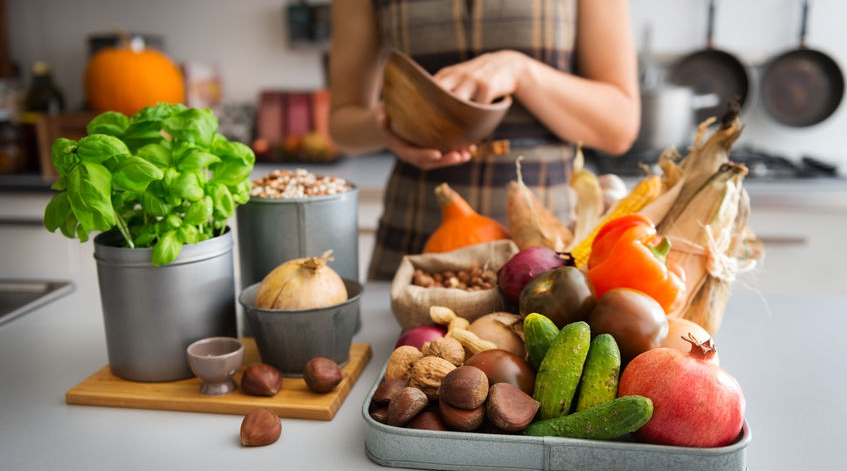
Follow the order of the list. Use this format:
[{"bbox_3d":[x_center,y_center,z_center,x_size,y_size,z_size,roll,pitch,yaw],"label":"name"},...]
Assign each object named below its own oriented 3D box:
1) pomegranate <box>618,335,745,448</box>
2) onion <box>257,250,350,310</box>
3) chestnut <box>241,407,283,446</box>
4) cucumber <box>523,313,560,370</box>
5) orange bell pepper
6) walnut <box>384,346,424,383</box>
[{"bbox_3d":[0.192,0.119,0.595,0.092,0.088,0.092,0,10,6],"label":"pomegranate"},{"bbox_3d":[-0.121,0.064,0.794,0.091,0.091,0.091,0,10,6],"label":"onion"},{"bbox_3d":[-0.127,0.151,0.629,0.033,0.029,0.029,0,10,6],"label":"chestnut"},{"bbox_3d":[0.111,0.111,0.705,0.033,0.033,0.095,-3,45,-8],"label":"cucumber"},{"bbox_3d":[0.226,0.030,0.850,0.092,0.095,0.095,-27,0,27],"label":"orange bell pepper"},{"bbox_3d":[-0.018,0.115,0.705,0.036,0.034,0.035,0,10,6],"label":"walnut"}]

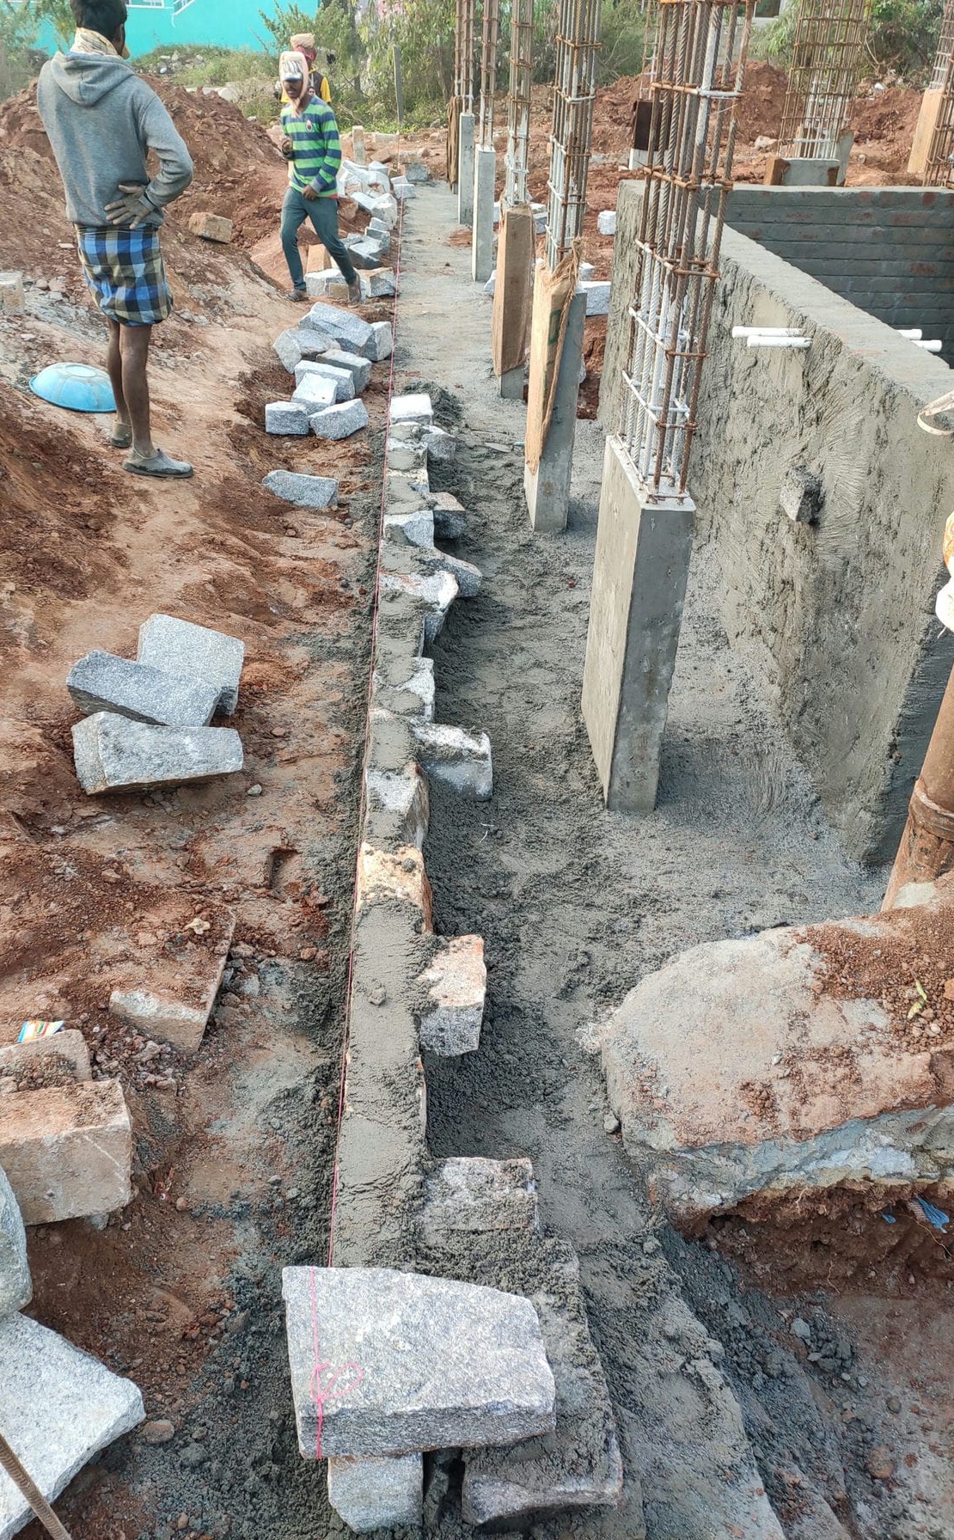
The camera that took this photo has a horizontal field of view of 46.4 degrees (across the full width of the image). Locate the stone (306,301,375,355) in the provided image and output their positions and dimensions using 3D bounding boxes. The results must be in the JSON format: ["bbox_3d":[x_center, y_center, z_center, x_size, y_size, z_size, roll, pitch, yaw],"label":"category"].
[{"bbox_3d":[-0.931,-2.961,7.507,0.400,0.135,0.225,23,49,-6],"label":"stone"}]

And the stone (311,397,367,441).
[{"bbox_3d":[-0.737,-1.893,5.957,0.290,0.140,0.140,-27,43,-35],"label":"stone"}]

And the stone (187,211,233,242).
[{"bbox_3d":[-1.738,-3.563,7.277,0.220,0.150,0.220,-8,32,-40],"label":"stone"}]

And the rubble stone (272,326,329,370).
[{"bbox_3d":[-1.041,-2.530,6.675,0.330,0.220,0.220,6,34,7],"label":"rubble stone"}]

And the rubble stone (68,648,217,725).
[{"bbox_3d":[-0.923,-0.188,3.136,0.400,0.130,0.145,18,55,9],"label":"rubble stone"}]

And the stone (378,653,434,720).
[{"bbox_3d":[-0.235,-0.225,3.620,0.190,0.160,0.320,-1,34,-3],"label":"stone"}]

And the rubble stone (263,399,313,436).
[{"bbox_3d":[-1.055,-1.981,6.255,0.232,0.132,0.172,2,34,-1],"label":"rubble stone"}]

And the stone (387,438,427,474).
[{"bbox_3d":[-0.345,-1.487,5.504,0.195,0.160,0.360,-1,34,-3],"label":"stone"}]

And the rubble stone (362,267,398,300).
[{"bbox_3d":[-0.794,-3.990,9.083,0.230,0.200,0.230,-11,35,-18],"label":"rubble stone"}]

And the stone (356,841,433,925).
[{"bbox_3d":[-0.225,0.348,2.919,0.170,0.170,0.260,0,34,-3],"label":"stone"}]

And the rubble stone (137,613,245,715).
[{"bbox_3d":[-0.893,-0.326,3.463,0.308,0.110,0.277,11,35,-17],"label":"rubble stone"}]

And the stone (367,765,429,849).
[{"bbox_3d":[-0.210,0.154,2.956,0.165,0.170,0.340,0,34,-3],"label":"stone"}]

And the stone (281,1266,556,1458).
[{"bbox_3d":[-0.093,0.954,1.800,0.405,0.112,0.240,4,28,-11],"label":"stone"}]

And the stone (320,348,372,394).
[{"bbox_3d":[-0.827,-2.507,7.017,0.307,0.160,0.160,23,41,24],"label":"stone"}]

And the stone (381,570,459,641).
[{"bbox_3d":[-0.215,-0.583,4.070,0.280,0.180,0.280,-3,34,-7],"label":"stone"}]

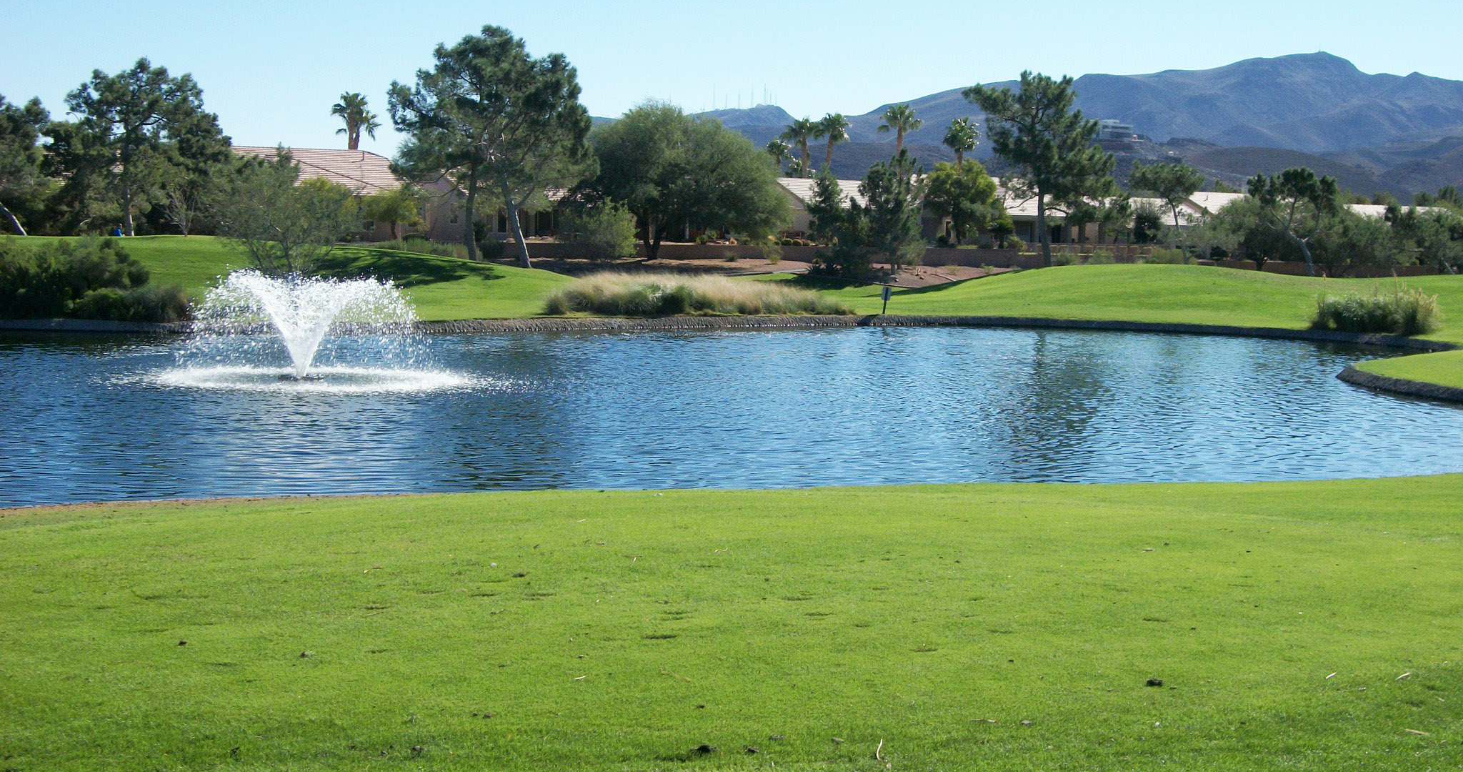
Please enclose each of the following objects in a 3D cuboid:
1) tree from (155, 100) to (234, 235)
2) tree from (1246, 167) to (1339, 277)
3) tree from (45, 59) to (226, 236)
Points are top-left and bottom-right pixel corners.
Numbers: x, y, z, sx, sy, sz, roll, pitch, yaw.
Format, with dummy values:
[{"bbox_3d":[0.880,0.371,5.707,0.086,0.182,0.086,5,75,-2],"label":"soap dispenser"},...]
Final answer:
[{"bbox_3d":[-30.250,-12.261,119.000,4.440,7.590,4.220,0,4,0],"label":"tree"},{"bbox_3d":[29.212,-8.538,110.000,4.820,5.710,4.580,0,4,0],"label":"tree"},{"bbox_3d":[-31.842,-12.774,113.000,9.720,9.470,9.230,0,4,0],"label":"tree"}]

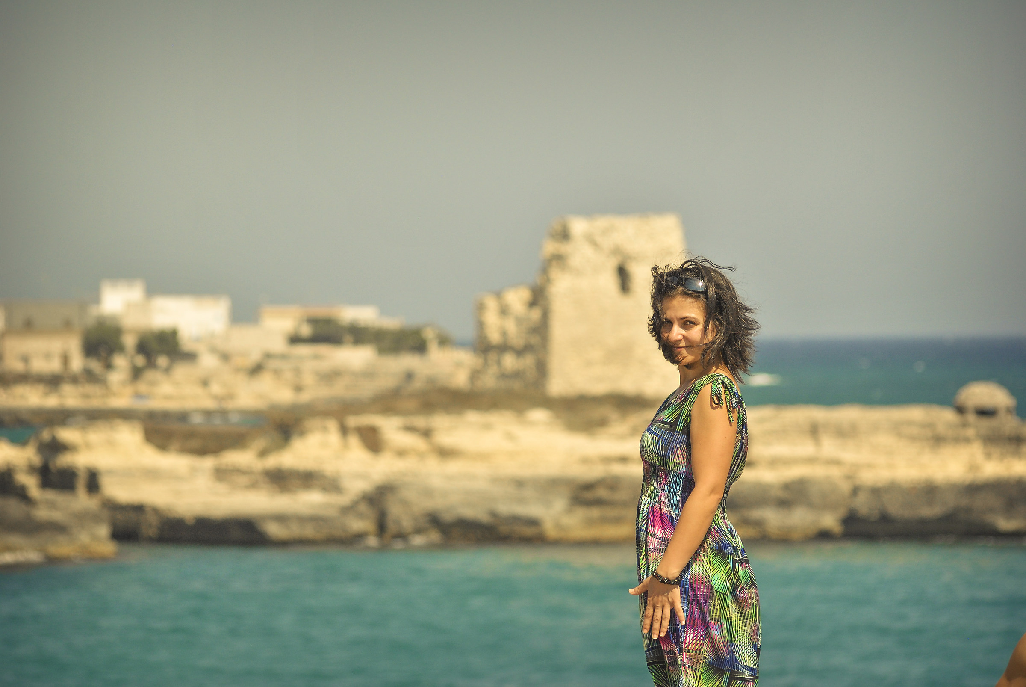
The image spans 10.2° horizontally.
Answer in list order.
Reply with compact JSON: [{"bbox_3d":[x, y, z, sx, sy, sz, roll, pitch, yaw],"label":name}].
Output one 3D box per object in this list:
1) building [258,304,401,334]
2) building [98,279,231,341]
[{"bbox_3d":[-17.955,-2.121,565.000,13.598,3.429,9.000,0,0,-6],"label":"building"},{"bbox_3d":[-33.840,-3.075,560.000,12.557,6.250,10.000,0,0,-6],"label":"building"}]

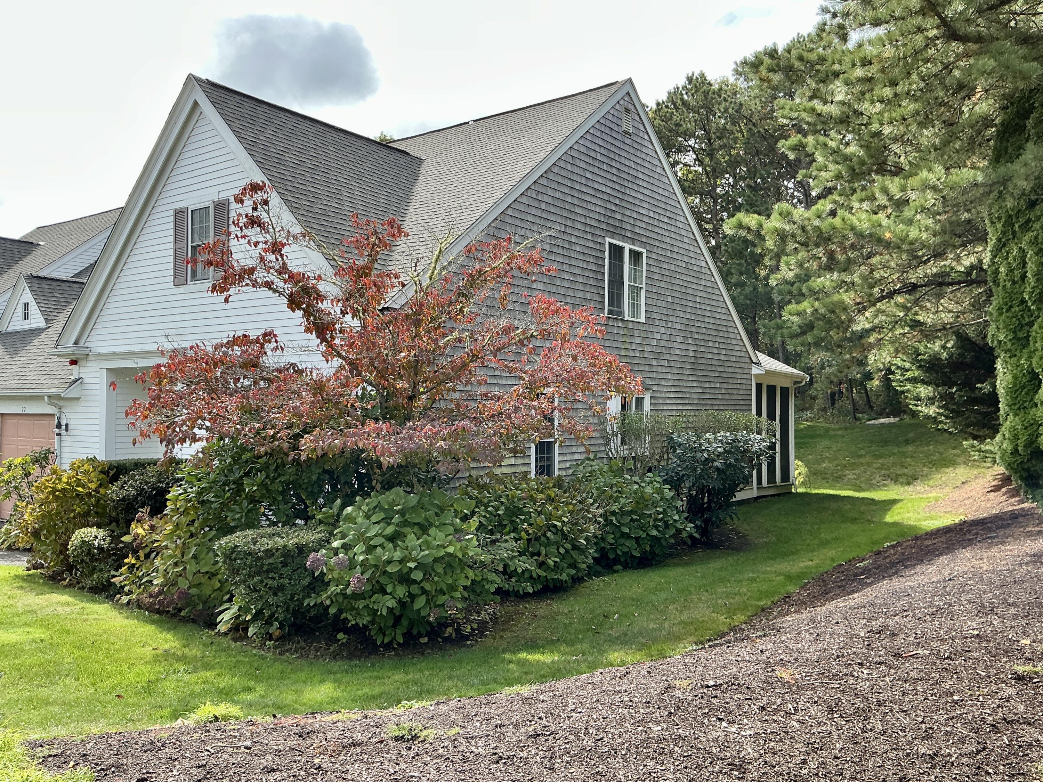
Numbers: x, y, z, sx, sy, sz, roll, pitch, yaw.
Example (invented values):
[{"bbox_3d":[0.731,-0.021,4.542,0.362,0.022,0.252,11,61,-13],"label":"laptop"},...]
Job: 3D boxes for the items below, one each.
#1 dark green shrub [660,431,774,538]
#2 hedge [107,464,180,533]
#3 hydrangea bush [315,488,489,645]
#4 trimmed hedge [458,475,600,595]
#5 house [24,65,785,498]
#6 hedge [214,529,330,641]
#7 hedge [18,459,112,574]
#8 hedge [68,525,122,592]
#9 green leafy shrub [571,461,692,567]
[{"bbox_3d":[3.331,1.626,14.400,1.750,1.820,1.900,0,-1,37],"label":"dark green shrub"},{"bbox_3d":[-5.148,1.785,11.500,1.000,1.350,0.950,0,-1,37],"label":"hedge"},{"bbox_3d":[-1.246,1.718,8.750,1.750,1.420,1.650,0,-1,0],"label":"hydrangea bush"},{"bbox_3d":[0.100,1.776,10.950,1.650,1.380,1.800,0,-1,37],"label":"trimmed hedge"},{"bbox_3d":[-1.436,-1.578,19.603,10.850,8.317,15.750,0,-1,37],"label":"house"},{"bbox_3d":[-2.608,1.932,8.780,1.120,0.970,1.050,0,-1,37],"label":"hedge"},{"bbox_3d":[-6.481,1.705,11.950,1.200,1.520,1.100,0,-1,37],"label":"hedge"},{"bbox_3d":[-5.284,2.046,10.450,0.640,0.780,0.620,0,-1,37],"label":"hedge"},{"bbox_3d":[1.605,1.772,12.450,1.650,1.450,1.750,0,-1,0],"label":"green leafy shrub"}]

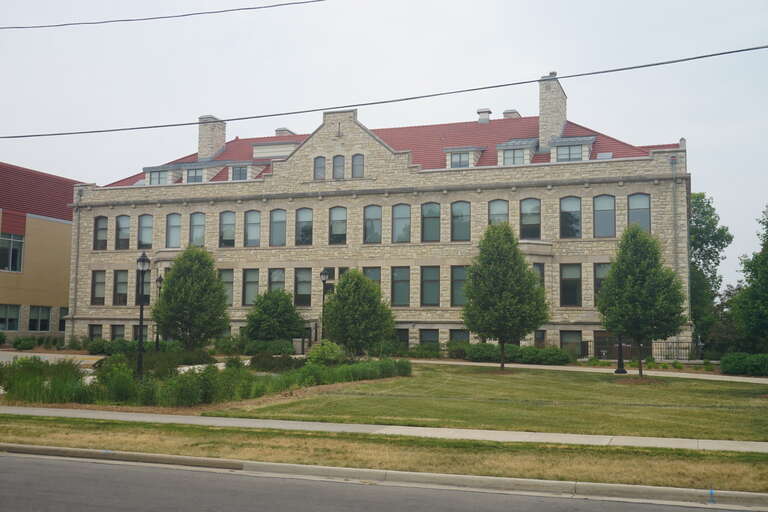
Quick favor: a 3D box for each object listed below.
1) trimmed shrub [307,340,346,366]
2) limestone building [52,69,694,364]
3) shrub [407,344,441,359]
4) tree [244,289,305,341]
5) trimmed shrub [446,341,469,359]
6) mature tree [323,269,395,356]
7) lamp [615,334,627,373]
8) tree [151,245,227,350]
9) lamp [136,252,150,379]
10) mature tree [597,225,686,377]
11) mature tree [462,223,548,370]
[{"bbox_3d":[-2.627,4.480,38.000,1.827,1.237,1.827,1,-5,0],"label":"trimmed shrub"},{"bbox_3d":[-0.010,-2.406,63.734,43.891,19.092,18.545,-1,-5,19],"label":"limestone building"},{"bbox_3d":[2.350,5.648,49.500,2.023,0.762,1.600,-1,-5,19],"label":"shrub"},{"bbox_3d":[-6.845,4.081,52.000,3.750,4.086,3.750,1,-5,0],"label":"tree"},{"bbox_3d":[4.433,5.539,49.500,1.428,1.018,1.428,-1,-5,19],"label":"trimmed shrub"},{"bbox_3d":[-1.471,3.286,48.000,4.154,5.111,4.154,1,-5,0],"label":"mature tree"},{"bbox_3d":[9.836,2.658,34.600,0.460,4.500,0.460,-1,-5,19],"label":"lamp"},{"bbox_3d":[-11.746,2.692,50.500,4.614,6.515,4.614,-1,-5,19],"label":"tree"},{"bbox_3d":[-8.442,2.122,29.200,0.470,4.475,0.470,-1,-5,19],"label":"lamp"},{"bbox_3d":[10.276,1.774,33.200,3.592,6.040,3.592,-1,-5,19],"label":"mature tree"},{"bbox_3d":[5.375,1.787,36.800,3.804,6.516,3.804,-1,-5,19],"label":"mature tree"}]

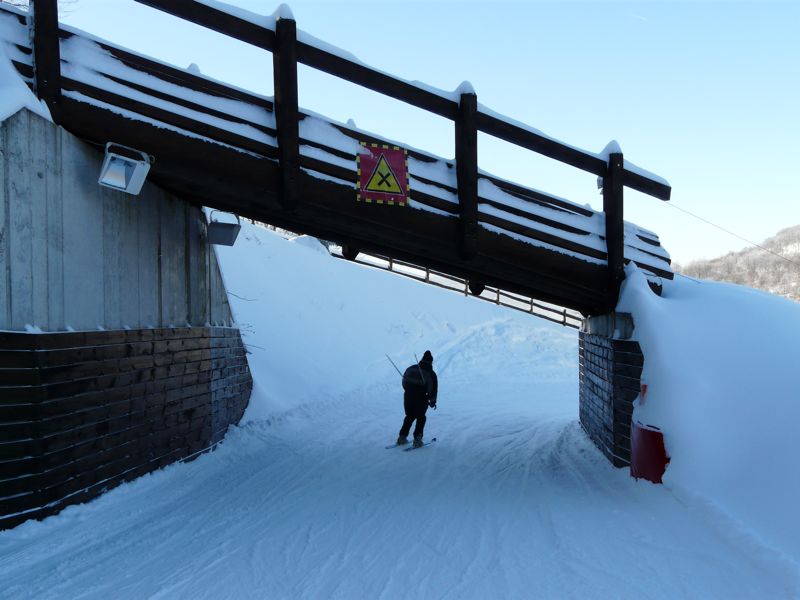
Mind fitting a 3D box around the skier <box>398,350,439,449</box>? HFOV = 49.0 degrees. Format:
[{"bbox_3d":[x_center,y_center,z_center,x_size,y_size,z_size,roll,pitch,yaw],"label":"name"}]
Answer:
[{"bbox_3d":[0.310,1.757,15.500,0.600,1.730,0.550,3,1,19],"label":"skier"}]

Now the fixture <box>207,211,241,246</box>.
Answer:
[{"bbox_3d":[-2.860,-1.160,14.200,0.500,0.550,0.330,-1,2,-3],"label":"fixture"}]

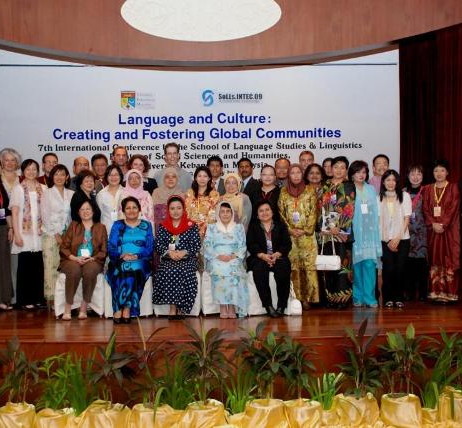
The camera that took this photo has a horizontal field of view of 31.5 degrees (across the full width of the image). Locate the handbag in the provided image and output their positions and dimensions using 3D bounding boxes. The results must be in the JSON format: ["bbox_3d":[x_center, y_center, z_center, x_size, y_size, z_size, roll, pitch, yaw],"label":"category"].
[{"bbox_3d":[1.033,0.413,8.669,0.270,0.371,0.100,-1,1,4],"label":"handbag"}]

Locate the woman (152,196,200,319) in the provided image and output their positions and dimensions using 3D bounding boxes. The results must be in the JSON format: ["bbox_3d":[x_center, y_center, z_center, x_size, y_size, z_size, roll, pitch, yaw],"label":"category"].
[{"bbox_3d":[-0.549,0.418,8.404,0.500,1.227,0.740,-1,1,0],"label":"woman"}]

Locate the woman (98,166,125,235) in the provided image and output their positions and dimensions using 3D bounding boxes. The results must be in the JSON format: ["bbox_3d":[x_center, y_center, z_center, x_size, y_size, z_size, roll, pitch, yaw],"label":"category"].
[{"bbox_3d":[-1.342,0.232,9.350,0.430,1.590,0.300,0,0,-12],"label":"woman"}]

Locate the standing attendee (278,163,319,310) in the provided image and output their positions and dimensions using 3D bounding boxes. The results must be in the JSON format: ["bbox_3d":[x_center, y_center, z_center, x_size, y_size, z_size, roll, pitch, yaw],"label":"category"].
[{"bbox_3d":[0.724,0.224,8.777,0.450,1.498,0.290,0,1,8],"label":"standing attendee"}]

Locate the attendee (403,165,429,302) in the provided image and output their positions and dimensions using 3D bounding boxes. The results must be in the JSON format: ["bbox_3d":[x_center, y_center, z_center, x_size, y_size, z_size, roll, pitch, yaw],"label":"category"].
[{"bbox_3d":[2.170,0.226,9.550,0.420,1.600,0.290,0,0,16],"label":"attendee"}]

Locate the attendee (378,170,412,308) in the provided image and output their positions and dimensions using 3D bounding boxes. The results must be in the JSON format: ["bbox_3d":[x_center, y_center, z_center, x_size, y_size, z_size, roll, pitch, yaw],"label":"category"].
[{"bbox_3d":[1.813,0.269,9.020,0.390,1.520,0.290,0,0,13],"label":"attendee"}]

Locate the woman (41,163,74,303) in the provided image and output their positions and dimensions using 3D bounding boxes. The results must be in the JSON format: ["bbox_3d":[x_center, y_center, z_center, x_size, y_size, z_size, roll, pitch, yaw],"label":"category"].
[{"bbox_3d":[-1.981,0.227,9.400,0.400,1.600,0.290,0,0,-13],"label":"woman"}]

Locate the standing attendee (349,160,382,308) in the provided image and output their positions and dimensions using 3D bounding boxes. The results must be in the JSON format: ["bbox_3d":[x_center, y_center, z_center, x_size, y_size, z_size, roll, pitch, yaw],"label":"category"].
[{"bbox_3d":[1.463,0.210,8.905,0.400,1.584,0.280,0,1,12],"label":"standing attendee"}]

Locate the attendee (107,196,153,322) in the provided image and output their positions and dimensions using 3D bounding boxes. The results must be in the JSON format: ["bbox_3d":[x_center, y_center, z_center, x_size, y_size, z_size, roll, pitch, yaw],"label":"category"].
[{"bbox_3d":[-1.004,0.435,8.179,0.490,1.211,0.750,-1,1,2],"label":"attendee"}]

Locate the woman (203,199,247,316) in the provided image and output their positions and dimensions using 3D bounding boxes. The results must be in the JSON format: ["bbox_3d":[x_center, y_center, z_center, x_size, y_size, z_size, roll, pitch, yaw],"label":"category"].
[{"bbox_3d":[-0.056,0.459,8.350,0.460,1.150,0.700,0,0,-2],"label":"woman"}]

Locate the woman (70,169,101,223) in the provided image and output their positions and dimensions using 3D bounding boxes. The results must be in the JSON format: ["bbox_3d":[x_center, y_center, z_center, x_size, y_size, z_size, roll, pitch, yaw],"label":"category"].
[{"bbox_3d":[-1.653,0.257,9.330,0.420,1.540,0.300,0,0,-14],"label":"woman"}]

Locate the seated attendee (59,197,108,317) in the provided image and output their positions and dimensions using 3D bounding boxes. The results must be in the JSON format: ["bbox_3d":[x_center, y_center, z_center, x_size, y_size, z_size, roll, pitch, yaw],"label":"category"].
[{"bbox_3d":[-1.506,0.439,8.330,0.490,1.190,0.780,0,0,-5],"label":"seated attendee"}]

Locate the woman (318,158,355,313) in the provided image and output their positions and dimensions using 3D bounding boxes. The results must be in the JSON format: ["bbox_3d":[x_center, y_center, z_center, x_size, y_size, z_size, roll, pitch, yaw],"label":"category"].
[{"bbox_3d":[1.146,0.194,8.889,0.430,1.625,0.300,0,1,10],"label":"woman"}]

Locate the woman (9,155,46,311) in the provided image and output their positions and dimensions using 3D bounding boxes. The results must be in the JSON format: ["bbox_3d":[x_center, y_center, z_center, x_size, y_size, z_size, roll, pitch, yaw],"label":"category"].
[{"bbox_3d":[-2.265,0.213,9.109,0.420,1.649,0.290,-1,1,-16],"label":"woman"}]

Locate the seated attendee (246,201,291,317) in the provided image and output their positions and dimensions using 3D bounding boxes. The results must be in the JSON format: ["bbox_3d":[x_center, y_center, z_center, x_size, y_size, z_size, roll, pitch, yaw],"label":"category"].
[{"bbox_3d":[0.399,0.443,8.489,0.480,1.155,0.740,-1,1,-5],"label":"seated attendee"}]

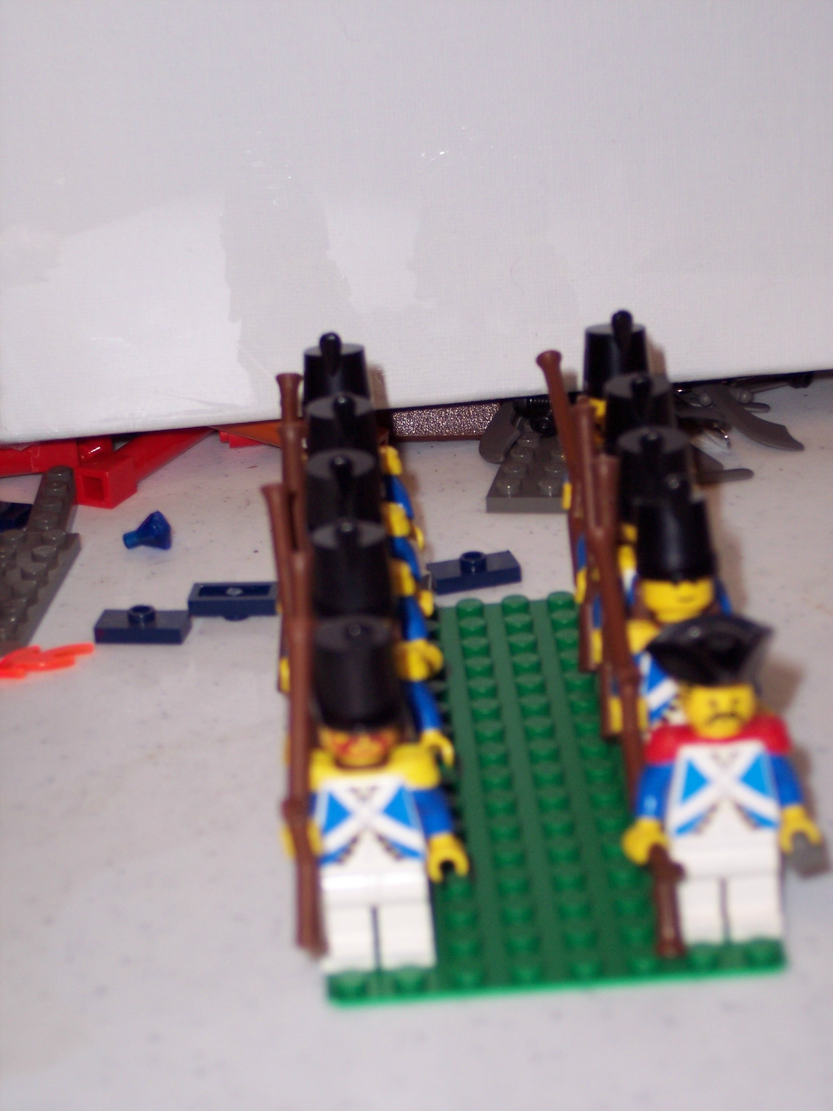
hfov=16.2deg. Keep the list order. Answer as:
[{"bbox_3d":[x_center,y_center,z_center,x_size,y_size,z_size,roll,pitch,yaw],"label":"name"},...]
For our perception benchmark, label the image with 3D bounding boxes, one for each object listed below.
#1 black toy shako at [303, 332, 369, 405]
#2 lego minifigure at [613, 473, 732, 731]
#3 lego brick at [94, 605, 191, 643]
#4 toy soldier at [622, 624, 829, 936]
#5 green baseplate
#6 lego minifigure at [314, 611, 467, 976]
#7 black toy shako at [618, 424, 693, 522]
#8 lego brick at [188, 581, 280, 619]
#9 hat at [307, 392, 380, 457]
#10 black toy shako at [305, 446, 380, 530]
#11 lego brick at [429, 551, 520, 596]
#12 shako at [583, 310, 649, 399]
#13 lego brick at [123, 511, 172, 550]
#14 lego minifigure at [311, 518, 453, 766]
[{"bbox_3d":[-0.014,-0.031,0.492,0.011,0.016,0.012,-3,23,3],"label":"black toy shako"},{"bbox_3d":[0.039,0.014,0.427,0.025,0.056,0.017,-4,23,-1],"label":"lego minifigure"},{"bbox_3d":[-0.049,0.012,0.519,0.016,0.005,0.008,0,24,9],"label":"lego brick"},{"bbox_3d":[0.041,0.030,0.399,0.027,0.048,0.017,-4,23,-1],"label":"toy soldier"},{"bbox_3d":[0.016,0.033,0.456,0.064,0.003,0.128,-4,23,-1],"label":"green baseplate"},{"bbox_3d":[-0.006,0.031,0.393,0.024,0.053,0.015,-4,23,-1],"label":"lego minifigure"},{"bbox_3d":[0.036,-0.014,0.443,0.011,0.016,0.013,0,24,10],"label":"black toy shako"},{"bbox_3d":[-0.032,0.009,0.524,0.016,0.005,0.008,-1,23,6],"label":"lego brick"},{"bbox_3d":[-0.012,-0.020,0.467,0.011,0.016,0.012,-7,26,-7],"label":"hat"},{"bbox_3d":[-0.011,-0.010,0.444,0.011,0.016,0.012,-6,29,-5],"label":"black toy shako"},{"bbox_3d":[0.010,0.002,0.526,0.016,0.005,0.008,-9,24,-12],"label":"lego brick"},{"bbox_3d":[0.033,-0.034,0.487,0.011,0.016,0.013,-6,15,-4],"label":"shako"},{"bbox_3d":[-0.051,-0.004,0.555,0.010,0.008,0.008,-14,19,19],"label":"lego brick"},{"bbox_3d":[-0.008,0.018,0.427,0.025,0.054,0.017,-4,23,-1],"label":"lego minifigure"}]

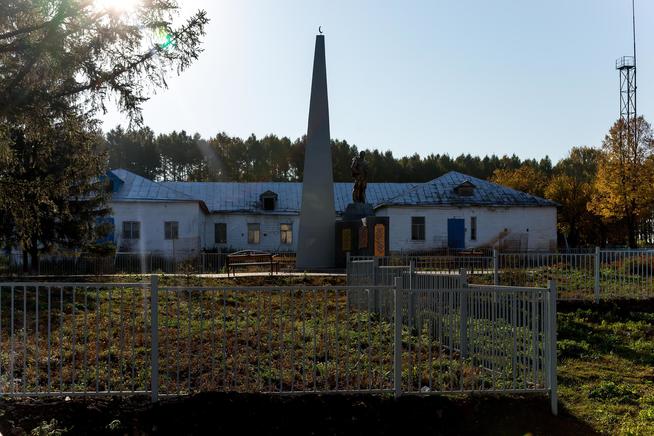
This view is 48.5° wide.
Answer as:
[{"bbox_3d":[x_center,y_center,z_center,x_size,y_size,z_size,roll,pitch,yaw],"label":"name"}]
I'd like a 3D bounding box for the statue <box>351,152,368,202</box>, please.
[{"bbox_3d":[1.475,-1.882,32.898,0.800,2.369,0.650,0,-4,-6],"label":"statue"}]

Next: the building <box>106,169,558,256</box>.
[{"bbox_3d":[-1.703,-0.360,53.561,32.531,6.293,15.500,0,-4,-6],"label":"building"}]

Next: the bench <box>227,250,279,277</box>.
[{"bbox_3d":[-2.807,1.731,27.345,1.750,0.939,0.580,-1,-4,14],"label":"bench"}]

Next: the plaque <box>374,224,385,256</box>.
[{"bbox_3d":[2.280,0.985,31.504,0.450,1.409,0.050,0,-4,-6],"label":"plaque"}]

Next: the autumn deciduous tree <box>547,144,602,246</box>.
[{"bbox_3d":[21.904,-1.790,64.262,4.900,9.147,4.900,0,-4,-6],"label":"autumn deciduous tree"}]

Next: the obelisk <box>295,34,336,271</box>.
[{"bbox_3d":[-0.513,-2.991,32.070,1.600,10.415,1.450,0,-4,-6],"label":"obelisk"}]

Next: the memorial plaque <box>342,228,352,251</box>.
[{"bbox_3d":[0.904,0.990,32.005,0.440,1.057,0.050,0,-4,-6],"label":"memorial plaque"}]

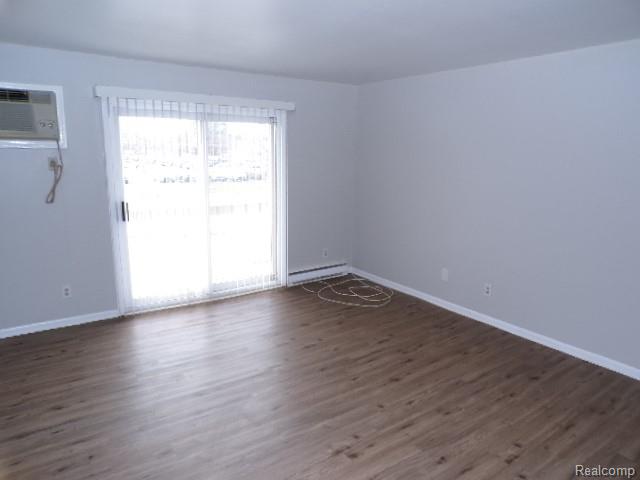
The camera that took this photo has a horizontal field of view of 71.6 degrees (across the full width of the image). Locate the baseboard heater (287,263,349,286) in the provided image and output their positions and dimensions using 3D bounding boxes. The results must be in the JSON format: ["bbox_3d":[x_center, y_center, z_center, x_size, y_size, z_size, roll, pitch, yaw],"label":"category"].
[{"bbox_3d":[-0.001,0.439,5.678,0.915,0.170,0.070,-7,14,-34],"label":"baseboard heater"}]

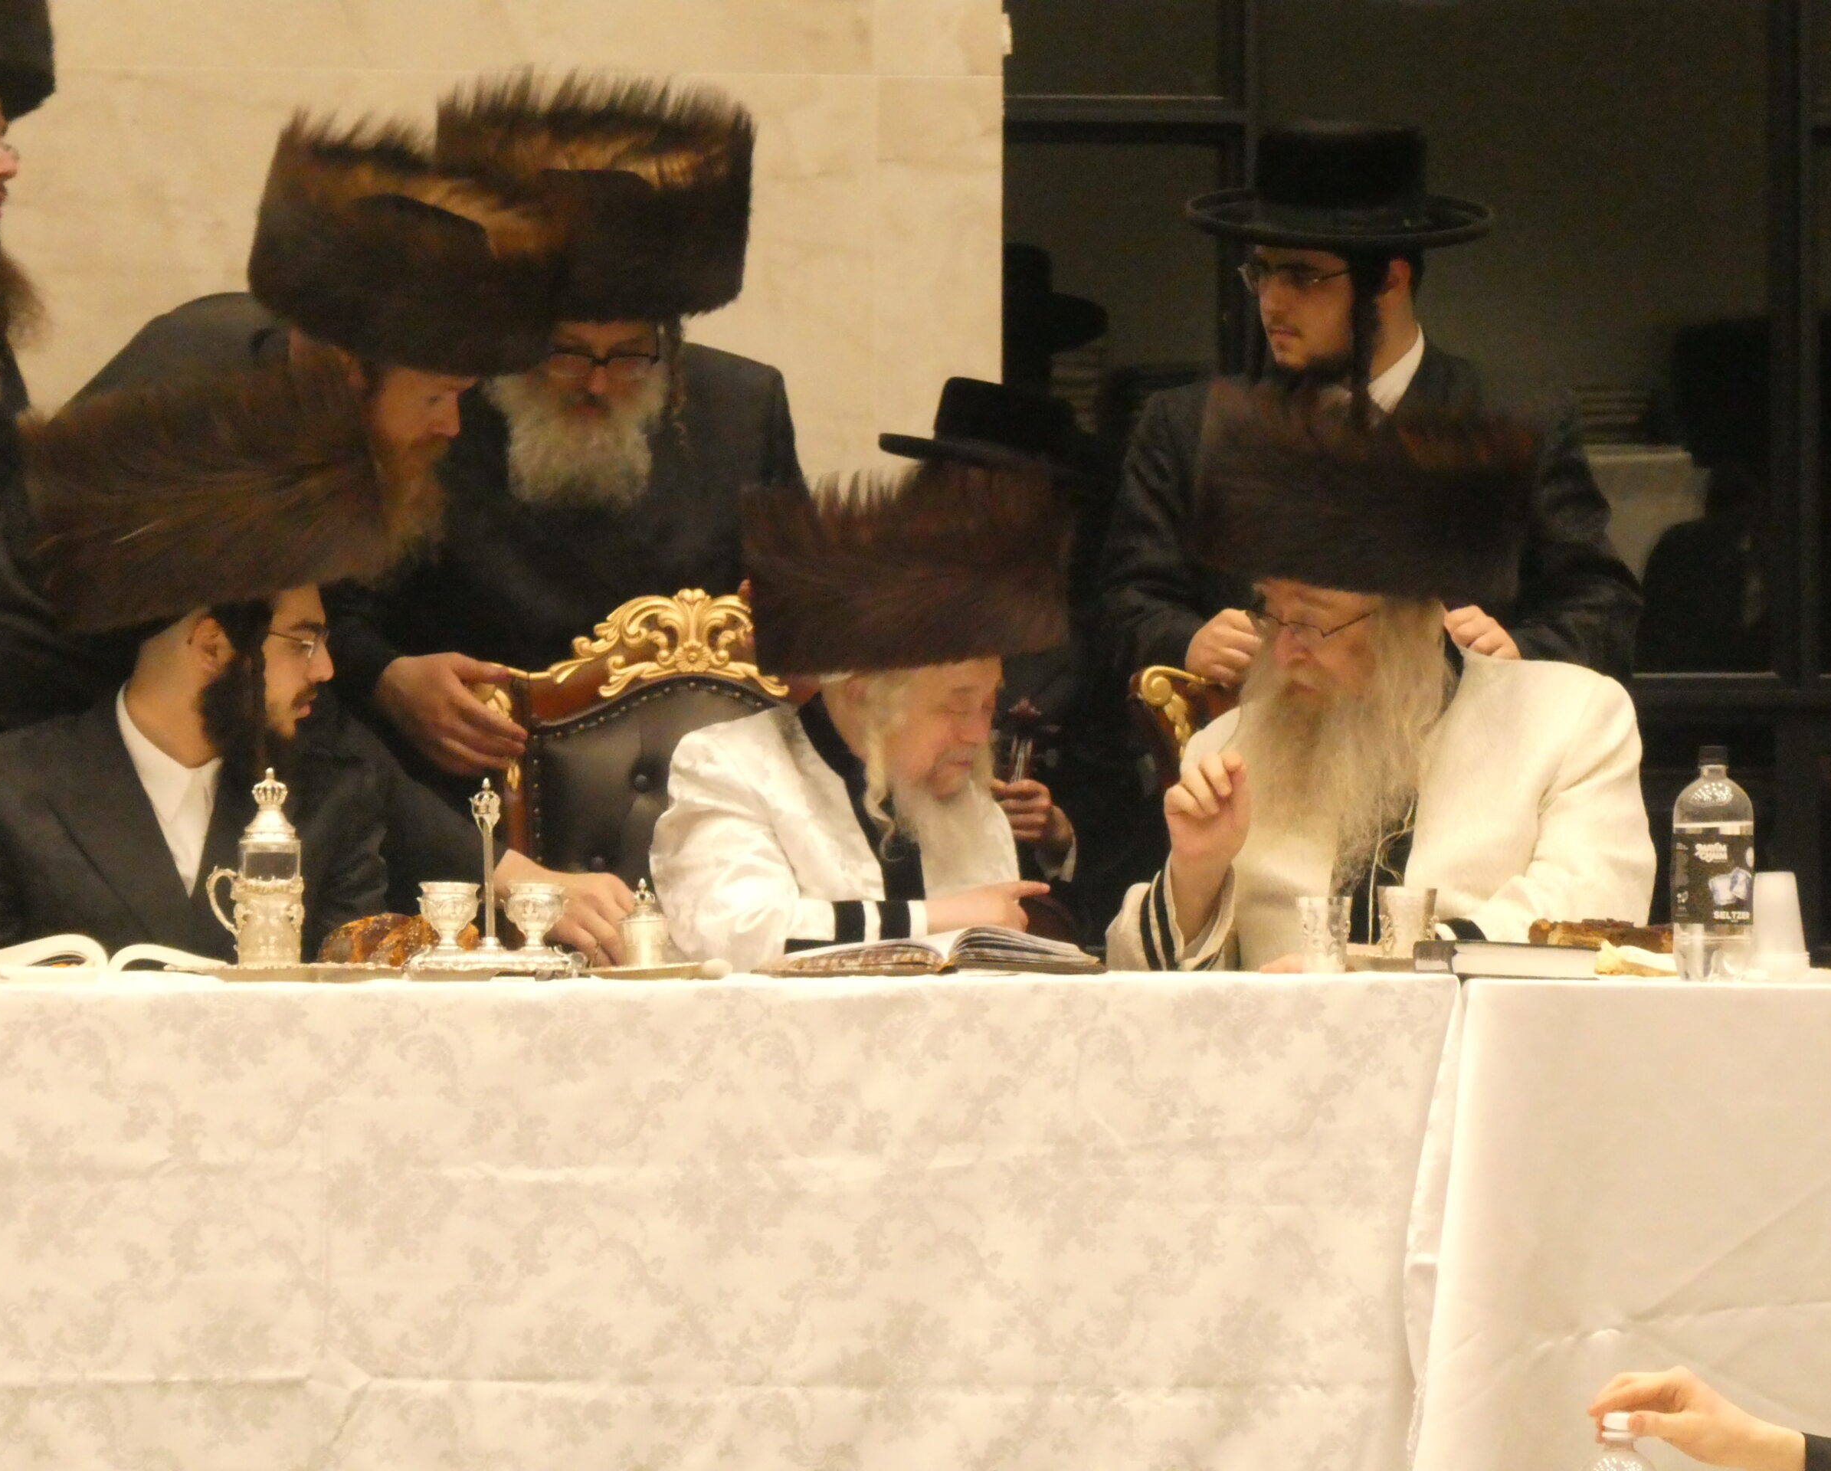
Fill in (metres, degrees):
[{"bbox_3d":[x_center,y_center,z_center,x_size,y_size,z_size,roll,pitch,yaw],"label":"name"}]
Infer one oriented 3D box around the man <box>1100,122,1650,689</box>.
[{"bbox_3d":[0.529,0.152,13.200,0.620,1.737,0.420,0,0,7],"label":"man"}]

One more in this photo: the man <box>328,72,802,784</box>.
[{"bbox_3d":[-0.409,0.122,13.250,0.580,1.797,0.460,0,0,0],"label":"man"}]

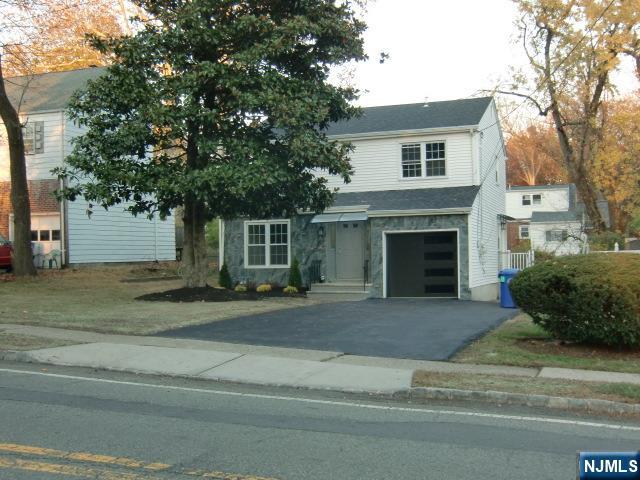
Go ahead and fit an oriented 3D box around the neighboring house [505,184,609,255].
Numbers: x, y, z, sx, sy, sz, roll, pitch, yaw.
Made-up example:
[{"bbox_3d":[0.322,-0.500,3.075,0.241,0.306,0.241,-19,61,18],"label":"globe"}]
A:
[{"bbox_3d":[19.756,-1.657,64.500,11.300,6.800,9.500,-2,-2,20],"label":"neighboring house"}]

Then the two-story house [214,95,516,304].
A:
[{"bbox_3d":[2.565,-1.764,30.504,9.040,8.000,12.020,-2,-2,20],"label":"two-story house"}]

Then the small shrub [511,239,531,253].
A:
[{"bbox_3d":[16.268,0.609,60.000,1.650,1.400,1.500,-2,-2,20],"label":"small shrub"}]

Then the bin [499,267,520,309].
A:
[{"bbox_3d":[5.347,1.364,20.800,0.620,1.100,0.720,-2,-2,20],"label":"bin"}]

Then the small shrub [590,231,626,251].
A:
[{"bbox_3d":[19.371,0.270,50.000,2.400,1.800,2.000,-2,-2,20],"label":"small shrub"}]

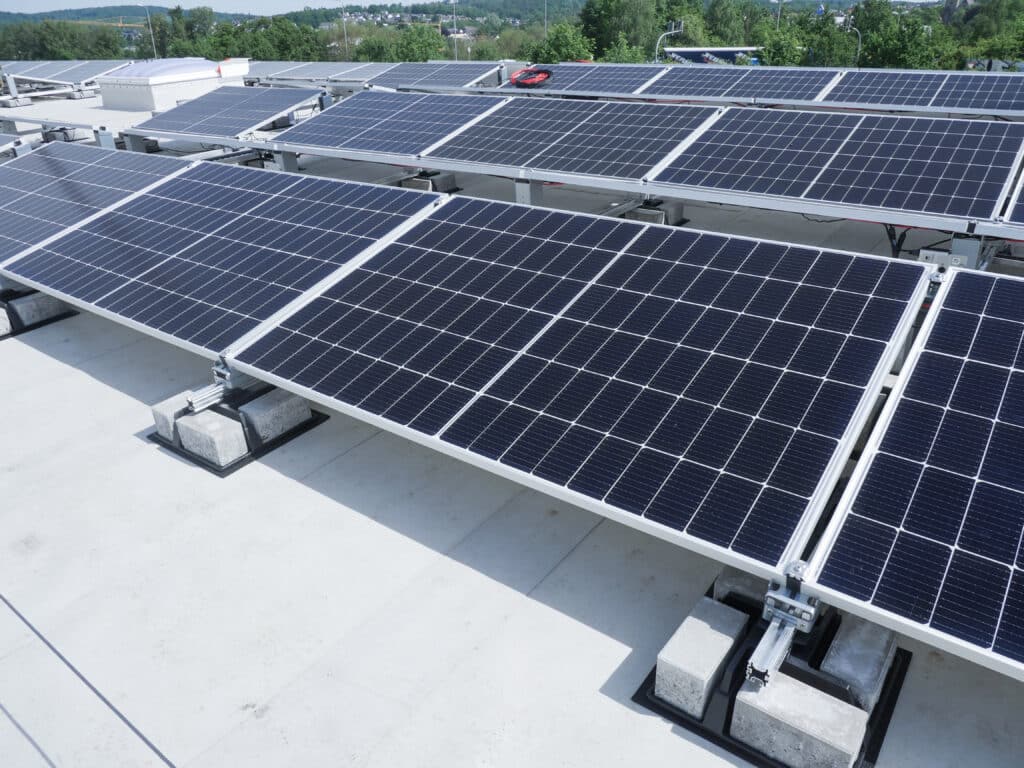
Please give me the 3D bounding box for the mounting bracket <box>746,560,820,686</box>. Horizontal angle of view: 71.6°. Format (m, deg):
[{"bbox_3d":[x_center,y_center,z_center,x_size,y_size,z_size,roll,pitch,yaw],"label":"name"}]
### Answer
[{"bbox_3d":[0.478,0.417,1.254,0.083,0.137,0.195,17,32,33],"label":"mounting bracket"}]

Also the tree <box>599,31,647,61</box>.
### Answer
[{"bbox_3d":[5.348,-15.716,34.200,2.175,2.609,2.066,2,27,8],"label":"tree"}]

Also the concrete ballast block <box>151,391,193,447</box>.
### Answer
[{"bbox_3d":[-1.037,0.095,2.310,0.098,0.098,0.197,17,30,33],"label":"concrete ballast block"}]

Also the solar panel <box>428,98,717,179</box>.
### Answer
[{"bbox_3d":[0.375,-1.697,4.871,1.722,0.035,1.134,17,47,33],"label":"solar panel"}]

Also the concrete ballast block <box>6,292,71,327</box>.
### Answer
[{"bbox_3d":[-2.167,-0.344,3.249,0.098,0.098,0.197,17,30,33],"label":"concrete ballast block"}]

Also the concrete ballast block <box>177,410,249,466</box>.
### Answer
[{"bbox_3d":[-0.910,0.161,2.169,0.197,0.098,0.098,17,30,33],"label":"concrete ballast block"}]

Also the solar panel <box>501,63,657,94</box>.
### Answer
[{"bbox_3d":[0.658,-3.205,7.653,1.722,0.035,1.134,17,47,33],"label":"solar panel"}]

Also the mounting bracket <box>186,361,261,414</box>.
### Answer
[{"bbox_3d":[-0.914,-0.017,2.207,0.083,0.137,0.195,17,32,33],"label":"mounting bracket"}]

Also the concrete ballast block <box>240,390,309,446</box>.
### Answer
[{"bbox_3d":[-0.765,0.096,2.308,0.098,0.098,0.197,17,30,33],"label":"concrete ballast block"}]

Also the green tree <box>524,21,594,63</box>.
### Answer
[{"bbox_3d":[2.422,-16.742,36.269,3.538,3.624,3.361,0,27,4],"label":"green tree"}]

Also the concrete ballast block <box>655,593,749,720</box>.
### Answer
[{"bbox_3d":[0.374,0.527,1.392,0.097,0.102,0.205,17,32,33],"label":"concrete ballast block"}]

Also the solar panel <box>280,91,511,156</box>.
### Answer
[{"bbox_3d":[-1.025,-2.135,5.807,1.722,0.035,1.134,17,47,33],"label":"solar panel"}]

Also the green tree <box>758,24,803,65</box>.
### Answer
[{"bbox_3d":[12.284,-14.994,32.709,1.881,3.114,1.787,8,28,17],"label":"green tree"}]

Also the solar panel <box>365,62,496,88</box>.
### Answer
[{"bbox_3d":[-1.128,-3.763,8.847,1.722,0.035,1.134,17,47,33],"label":"solar panel"}]

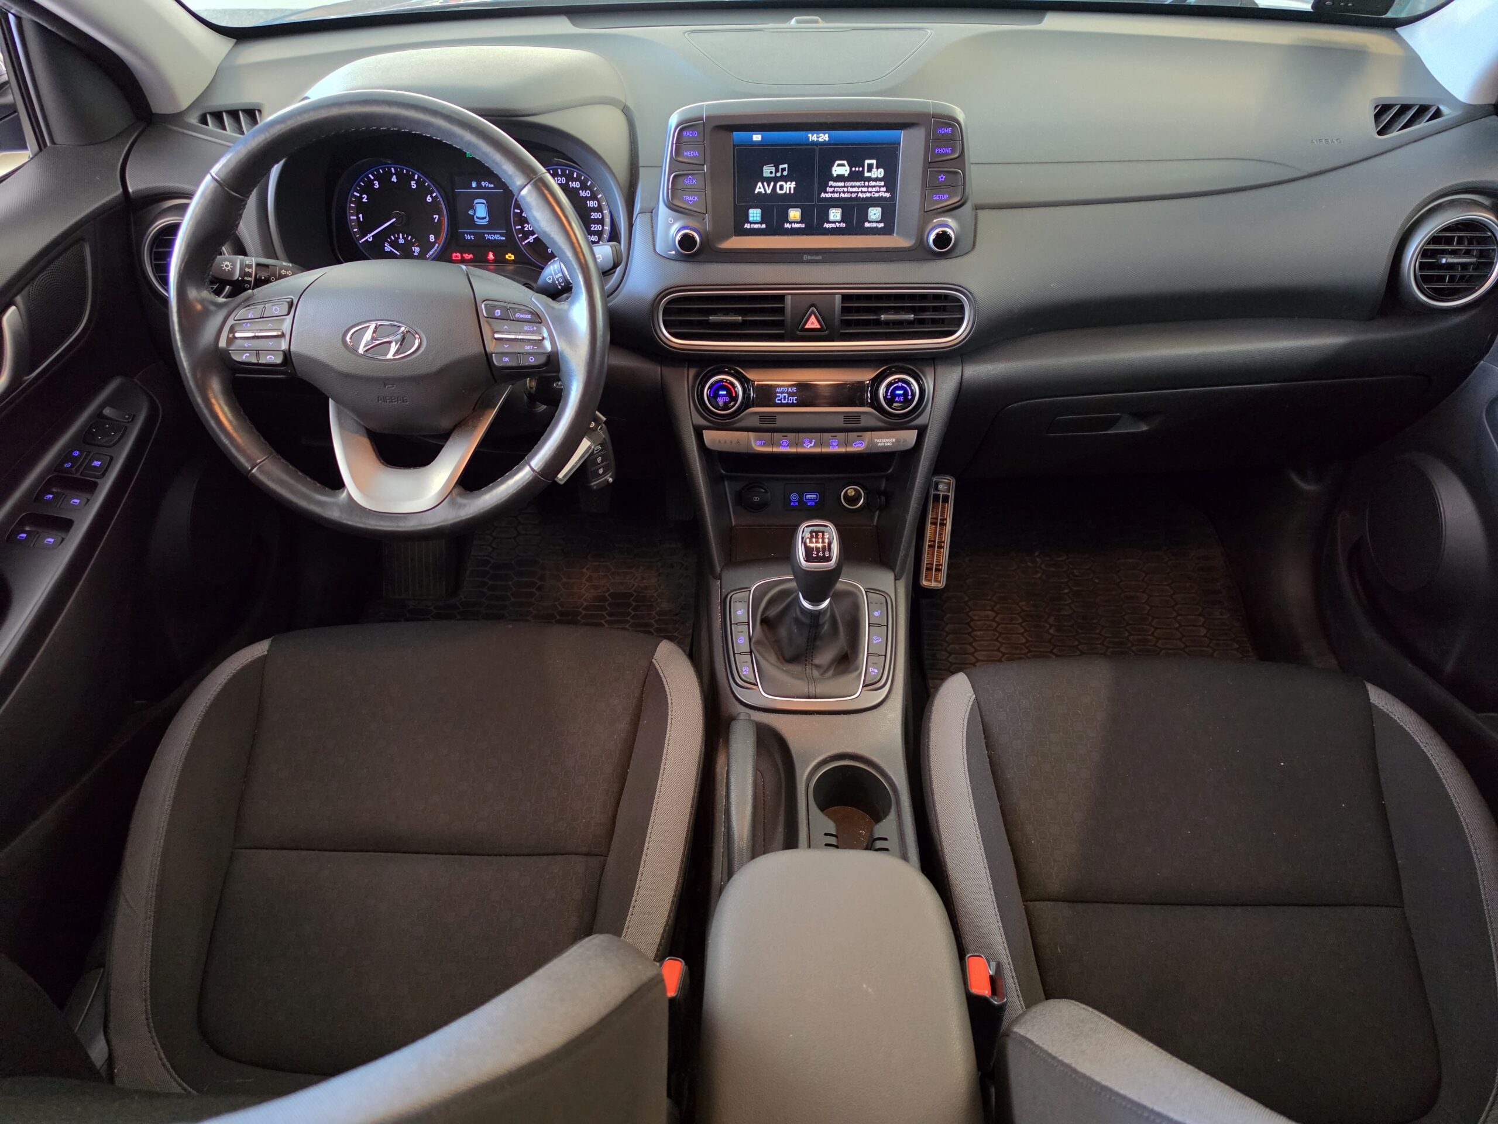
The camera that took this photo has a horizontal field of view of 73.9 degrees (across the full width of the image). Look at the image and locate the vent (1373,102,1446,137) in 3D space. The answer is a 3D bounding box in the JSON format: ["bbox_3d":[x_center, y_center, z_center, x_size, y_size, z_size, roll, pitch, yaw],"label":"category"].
[{"bbox_3d":[0.677,-0.453,1.020,0.070,0.038,0.028,0,-7,1],"label":"vent"}]

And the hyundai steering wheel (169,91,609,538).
[{"bbox_3d":[-0.305,-0.206,0.862,0.372,0.372,0.100,0,11,1],"label":"hyundai steering wheel"}]

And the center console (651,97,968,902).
[{"bbox_3d":[0.064,-0.066,0.906,0.280,0.570,0.500,0,37,1],"label":"center console"}]

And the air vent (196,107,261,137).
[{"bbox_3d":[-0.540,-0.459,1.040,0.070,0.038,0.028,0,-7,1],"label":"air vent"}]

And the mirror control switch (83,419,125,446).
[{"bbox_3d":[-0.593,-0.119,0.915,0.034,0.014,0.030,0,26,1],"label":"mirror control switch"}]

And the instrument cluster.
[{"bbox_3d":[-0.287,-0.367,1.035,0.290,0.130,0.060,0,22,1],"label":"instrument cluster"}]

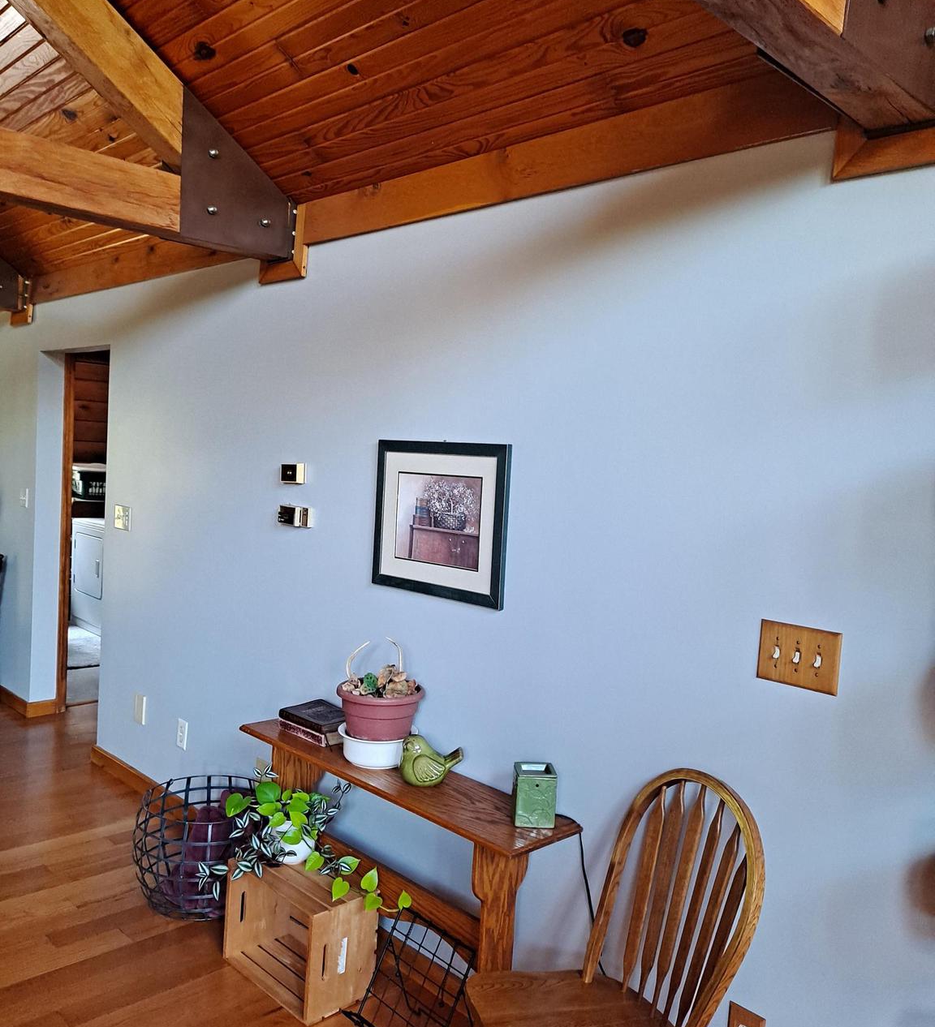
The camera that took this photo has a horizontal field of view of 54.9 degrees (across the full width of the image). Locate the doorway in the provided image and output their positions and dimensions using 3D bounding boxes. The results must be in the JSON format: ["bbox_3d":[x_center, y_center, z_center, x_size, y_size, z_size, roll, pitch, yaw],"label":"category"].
[{"bbox_3d":[-2.011,0.173,4.796,0.900,2.060,0.180,7,5,44],"label":"doorway"}]

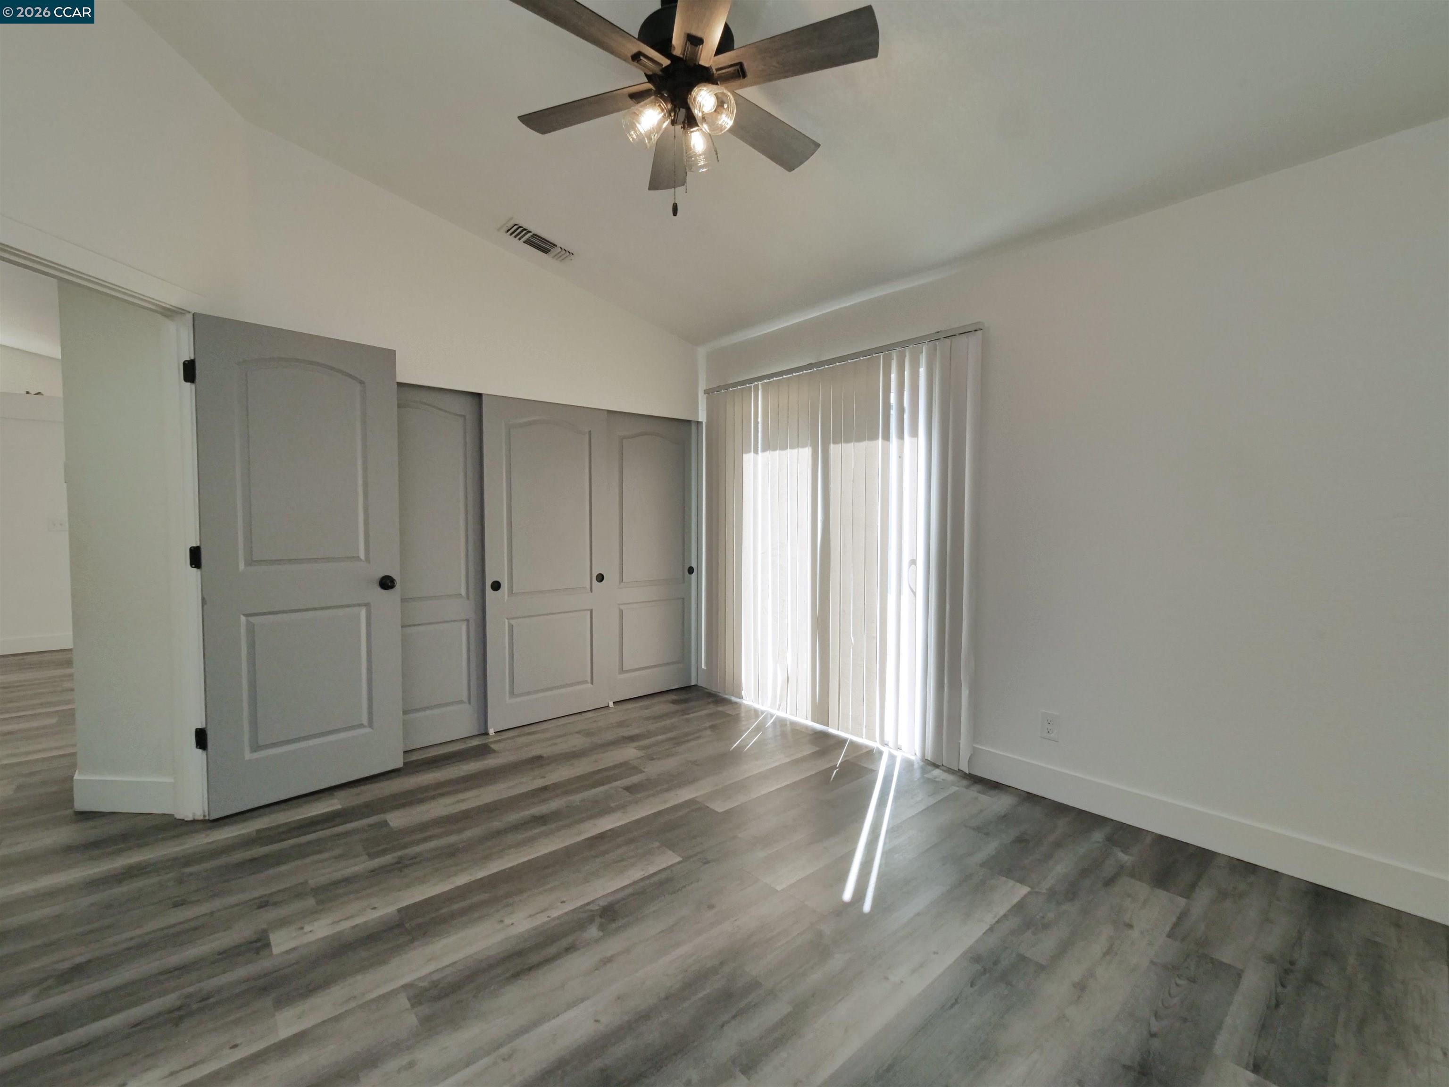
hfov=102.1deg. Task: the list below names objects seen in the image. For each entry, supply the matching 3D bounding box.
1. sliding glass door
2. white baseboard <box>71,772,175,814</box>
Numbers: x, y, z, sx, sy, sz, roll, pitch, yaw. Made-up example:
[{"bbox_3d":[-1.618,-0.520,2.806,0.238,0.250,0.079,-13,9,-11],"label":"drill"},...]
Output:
[{"bbox_3d":[0.527,0.044,3.456,0.110,2.070,1.960,-2,2,-41],"label":"sliding glass door"},{"bbox_3d":[-2.491,1.049,2.437,0.442,0.138,0.016,0,2,3],"label":"white baseboard"}]

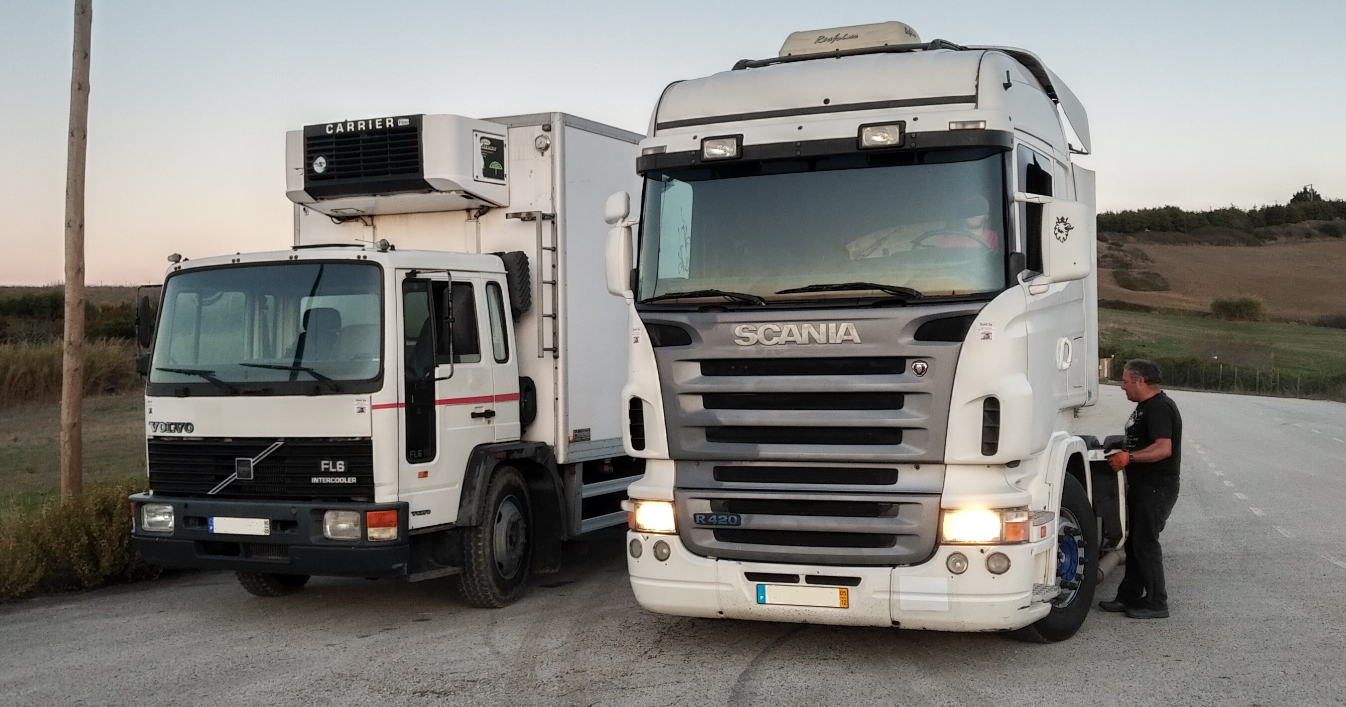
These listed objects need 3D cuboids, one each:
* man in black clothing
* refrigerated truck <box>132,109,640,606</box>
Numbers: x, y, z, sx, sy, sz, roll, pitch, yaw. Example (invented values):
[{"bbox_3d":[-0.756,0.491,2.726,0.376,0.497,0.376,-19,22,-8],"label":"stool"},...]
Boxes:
[{"bbox_3d":[3.041,0.873,9.170,0.520,1.670,0.520,-1,0,6],"label":"man in black clothing"},{"bbox_3d":[-0.965,0.006,12.801,2.550,3.530,8.200,-1,0,26],"label":"refrigerated truck"}]

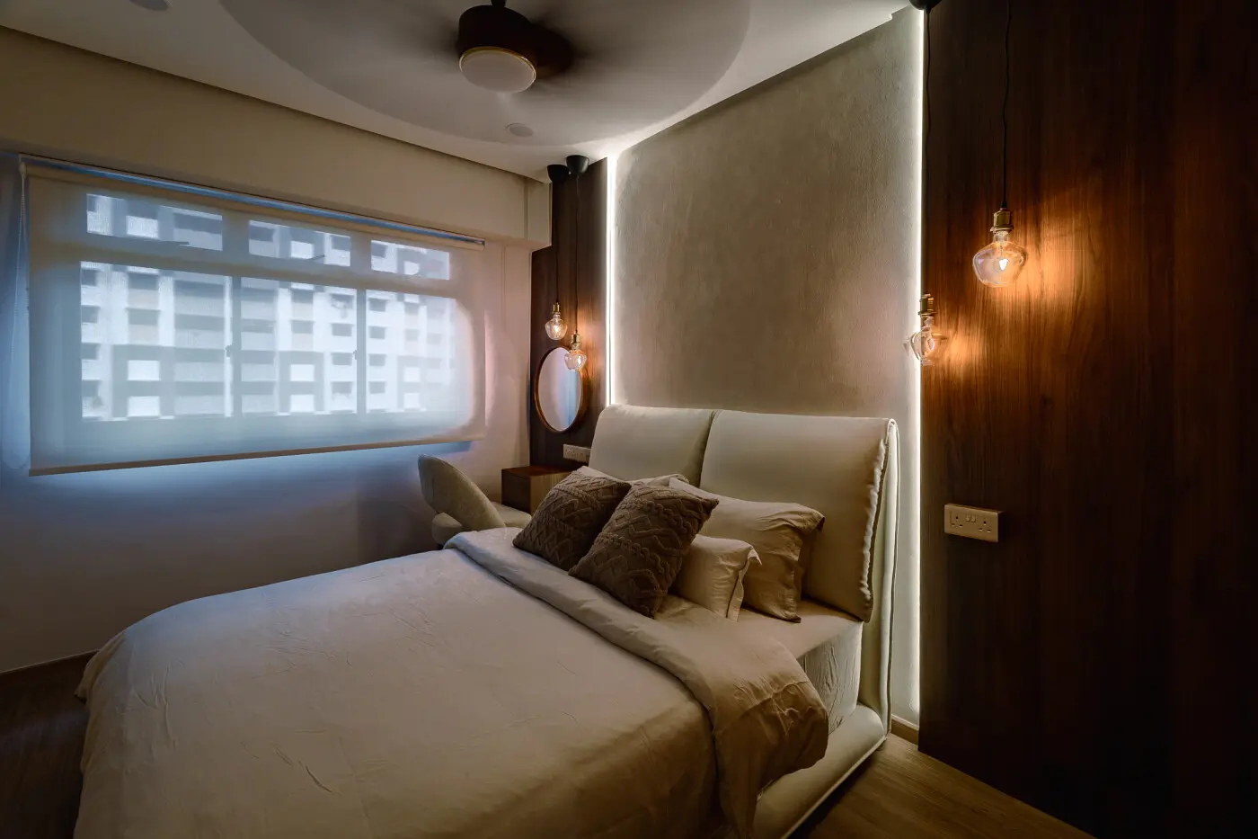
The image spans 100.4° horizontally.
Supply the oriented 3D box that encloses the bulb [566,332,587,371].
[{"bbox_3d":[-0.300,-0.387,2.990,0.120,0.222,0.120,0,3,0],"label":"bulb"}]

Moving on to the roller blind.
[{"bbox_3d":[-1.754,-0.477,2.881,2.050,1.310,0.100,-2,3,-40],"label":"roller blind"}]

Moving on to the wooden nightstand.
[{"bbox_3d":[-0.600,0.446,3.340,0.320,0.230,0.330,-2,3,-40],"label":"wooden nightstand"}]

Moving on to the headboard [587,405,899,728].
[{"bbox_3d":[0.345,0.507,2.332,0.200,1.090,1.560,-2,3,-40],"label":"headboard"}]

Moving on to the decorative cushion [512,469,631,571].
[{"bbox_3d":[-0.244,0.408,2.197,0.450,0.420,0.140,3,-40,50],"label":"decorative cushion"}]

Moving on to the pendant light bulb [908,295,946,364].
[{"bbox_3d":[0.911,-0.275,1.600,0.120,0.220,0.120,-2,3,-40],"label":"pendant light bulb"}]

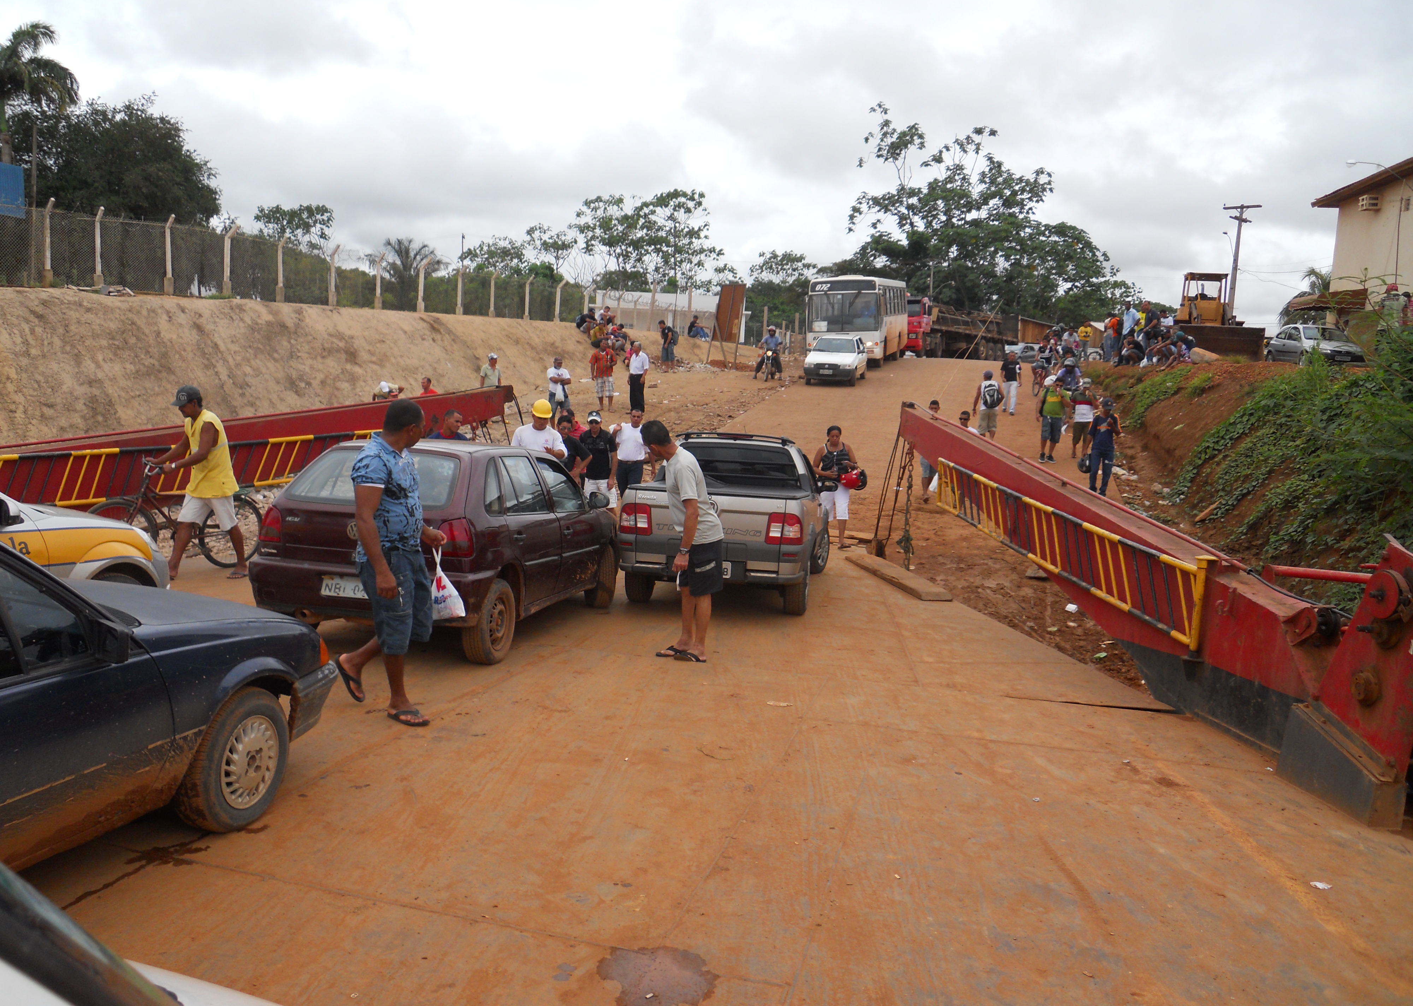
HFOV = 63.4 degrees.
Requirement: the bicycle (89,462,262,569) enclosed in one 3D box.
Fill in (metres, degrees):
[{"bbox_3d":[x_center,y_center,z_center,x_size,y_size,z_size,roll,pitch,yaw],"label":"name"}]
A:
[{"bbox_3d":[-5.016,0.101,10.720,1.800,1.062,0.580,3,5,11],"label":"bicycle"}]

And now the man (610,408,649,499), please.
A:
[{"bbox_3d":[-0.990,-0.370,15.000,0.550,1.730,0.360,2,8,-2],"label":"man"}]

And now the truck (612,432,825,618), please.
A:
[{"bbox_3d":[0.386,0.101,11.749,1.680,1.600,4.420,4,4,9],"label":"truck"}]

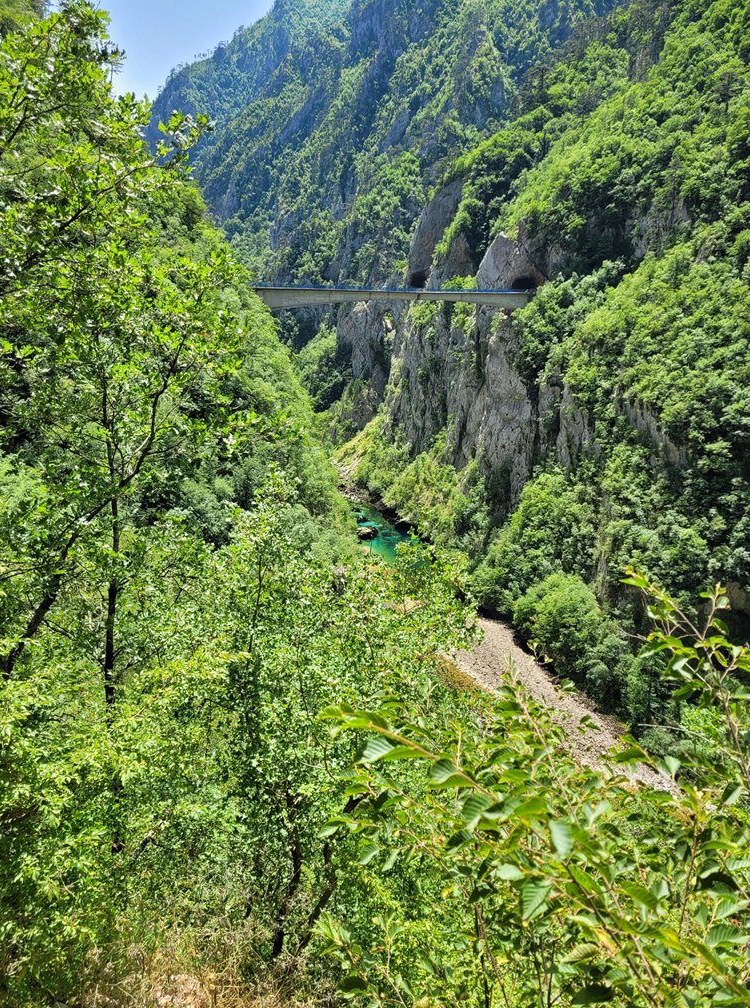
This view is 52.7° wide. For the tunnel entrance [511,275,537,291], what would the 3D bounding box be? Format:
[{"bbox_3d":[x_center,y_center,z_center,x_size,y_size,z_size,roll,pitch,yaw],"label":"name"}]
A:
[{"bbox_3d":[51.563,-76.202,262.000,9.000,5.300,2.500,12,19,39],"label":"tunnel entrance"}]

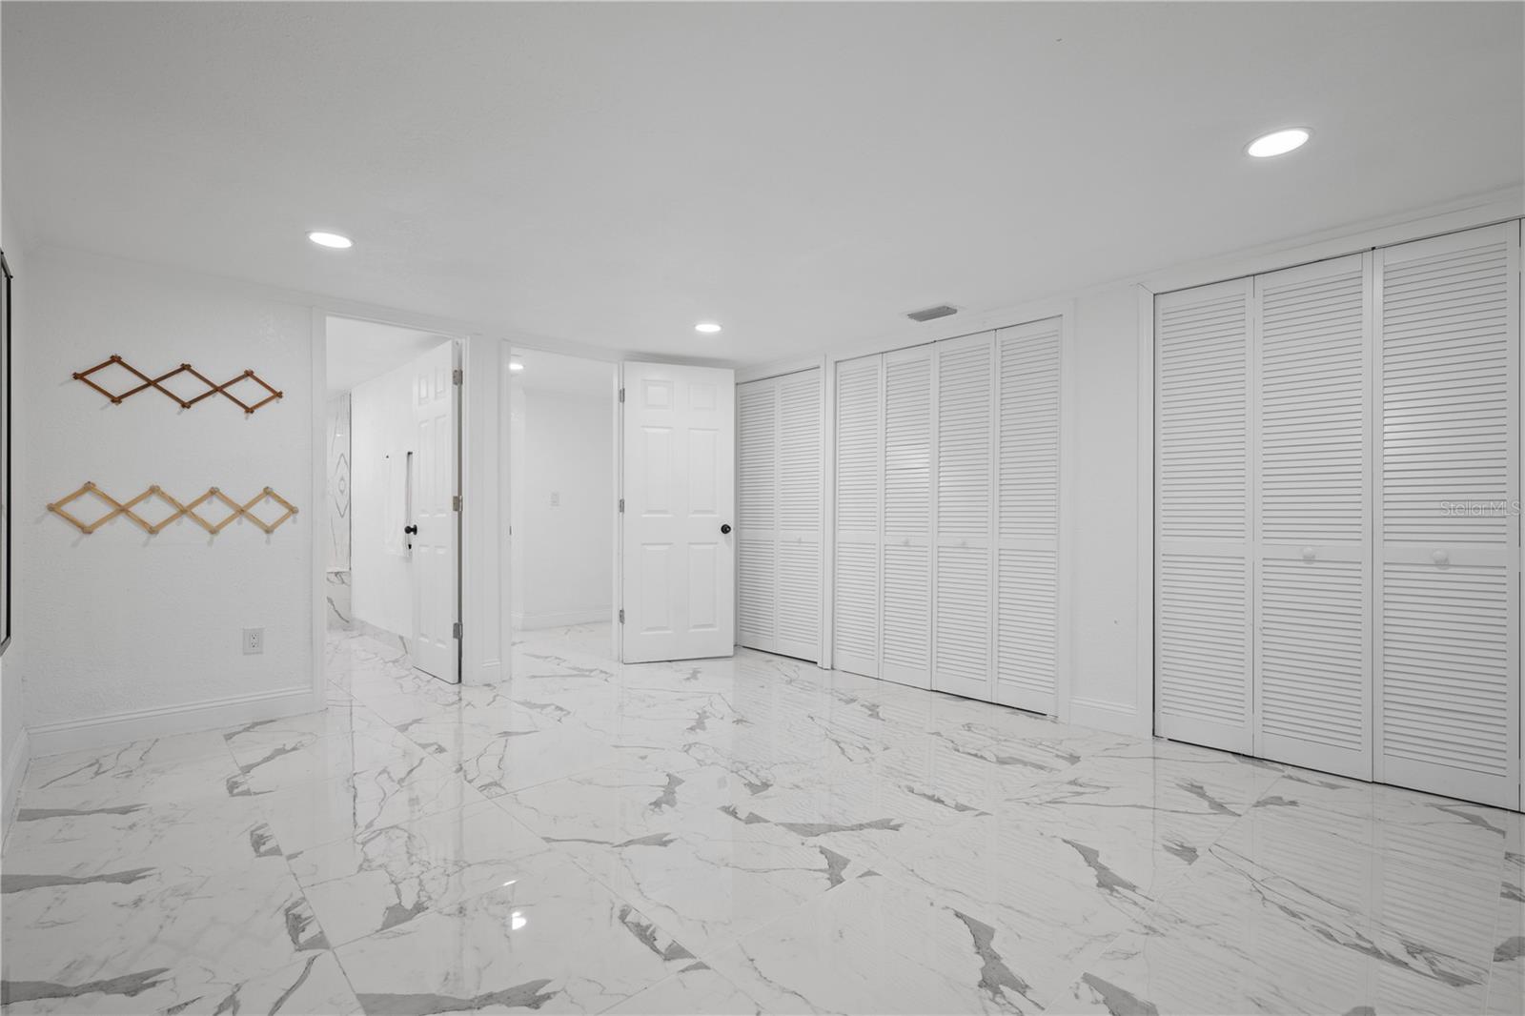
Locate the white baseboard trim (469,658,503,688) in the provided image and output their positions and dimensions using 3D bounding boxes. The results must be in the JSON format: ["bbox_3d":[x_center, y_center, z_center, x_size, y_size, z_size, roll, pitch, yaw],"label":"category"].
[{"bbox_3d":[-1.662,0.984,4.078,0.170,0.132,0.016,0,0,-44],"label":"white baseboard trim"}]

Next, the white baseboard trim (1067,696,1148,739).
[{"bbox_3d":[1.618,0.990,3.203,0.016,0.134,0.320,0,0,-44],"label":"white baseboard trim"}]

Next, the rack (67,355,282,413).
[{"bbox_3d":[-2.659,-0.557,3.129,0.730,0.186,0.055,0,0,-44],"label":"rack"}]

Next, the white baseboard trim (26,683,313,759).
[{"bbox_3d":[-2.673,0.979,3.149,1.000,0.132,0.016,0,0,-44],"label":"white baseboard trim"}]

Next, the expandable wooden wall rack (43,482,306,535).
[{"bbox_3d":[-2.664,0.005,3.125,0.860,0.208,0.055,0,0,-44],"label":"expandable wooden wall rack"}]

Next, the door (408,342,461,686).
[{"bbox_3d":[-2.051,0.031,4.246,0.660,2.020,0.037,0,0,44],"label":"door"}]

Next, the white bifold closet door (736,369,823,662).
[{"bbox_3d":[0.100,0.052,4.850,0.032,1.990,0.830,0,0,-44],"label":"white bifold closet door"}]

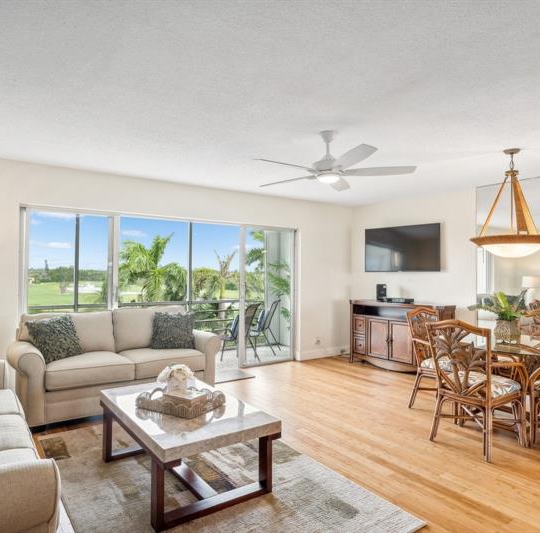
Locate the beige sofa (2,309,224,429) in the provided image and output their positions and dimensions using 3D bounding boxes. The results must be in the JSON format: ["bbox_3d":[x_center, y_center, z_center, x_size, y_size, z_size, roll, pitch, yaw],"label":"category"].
[{"bbox_3d":[-1.530,0.923,4.301,1.990,0.920,0.920,1,-1,-35],"label":"beige sofa"}]

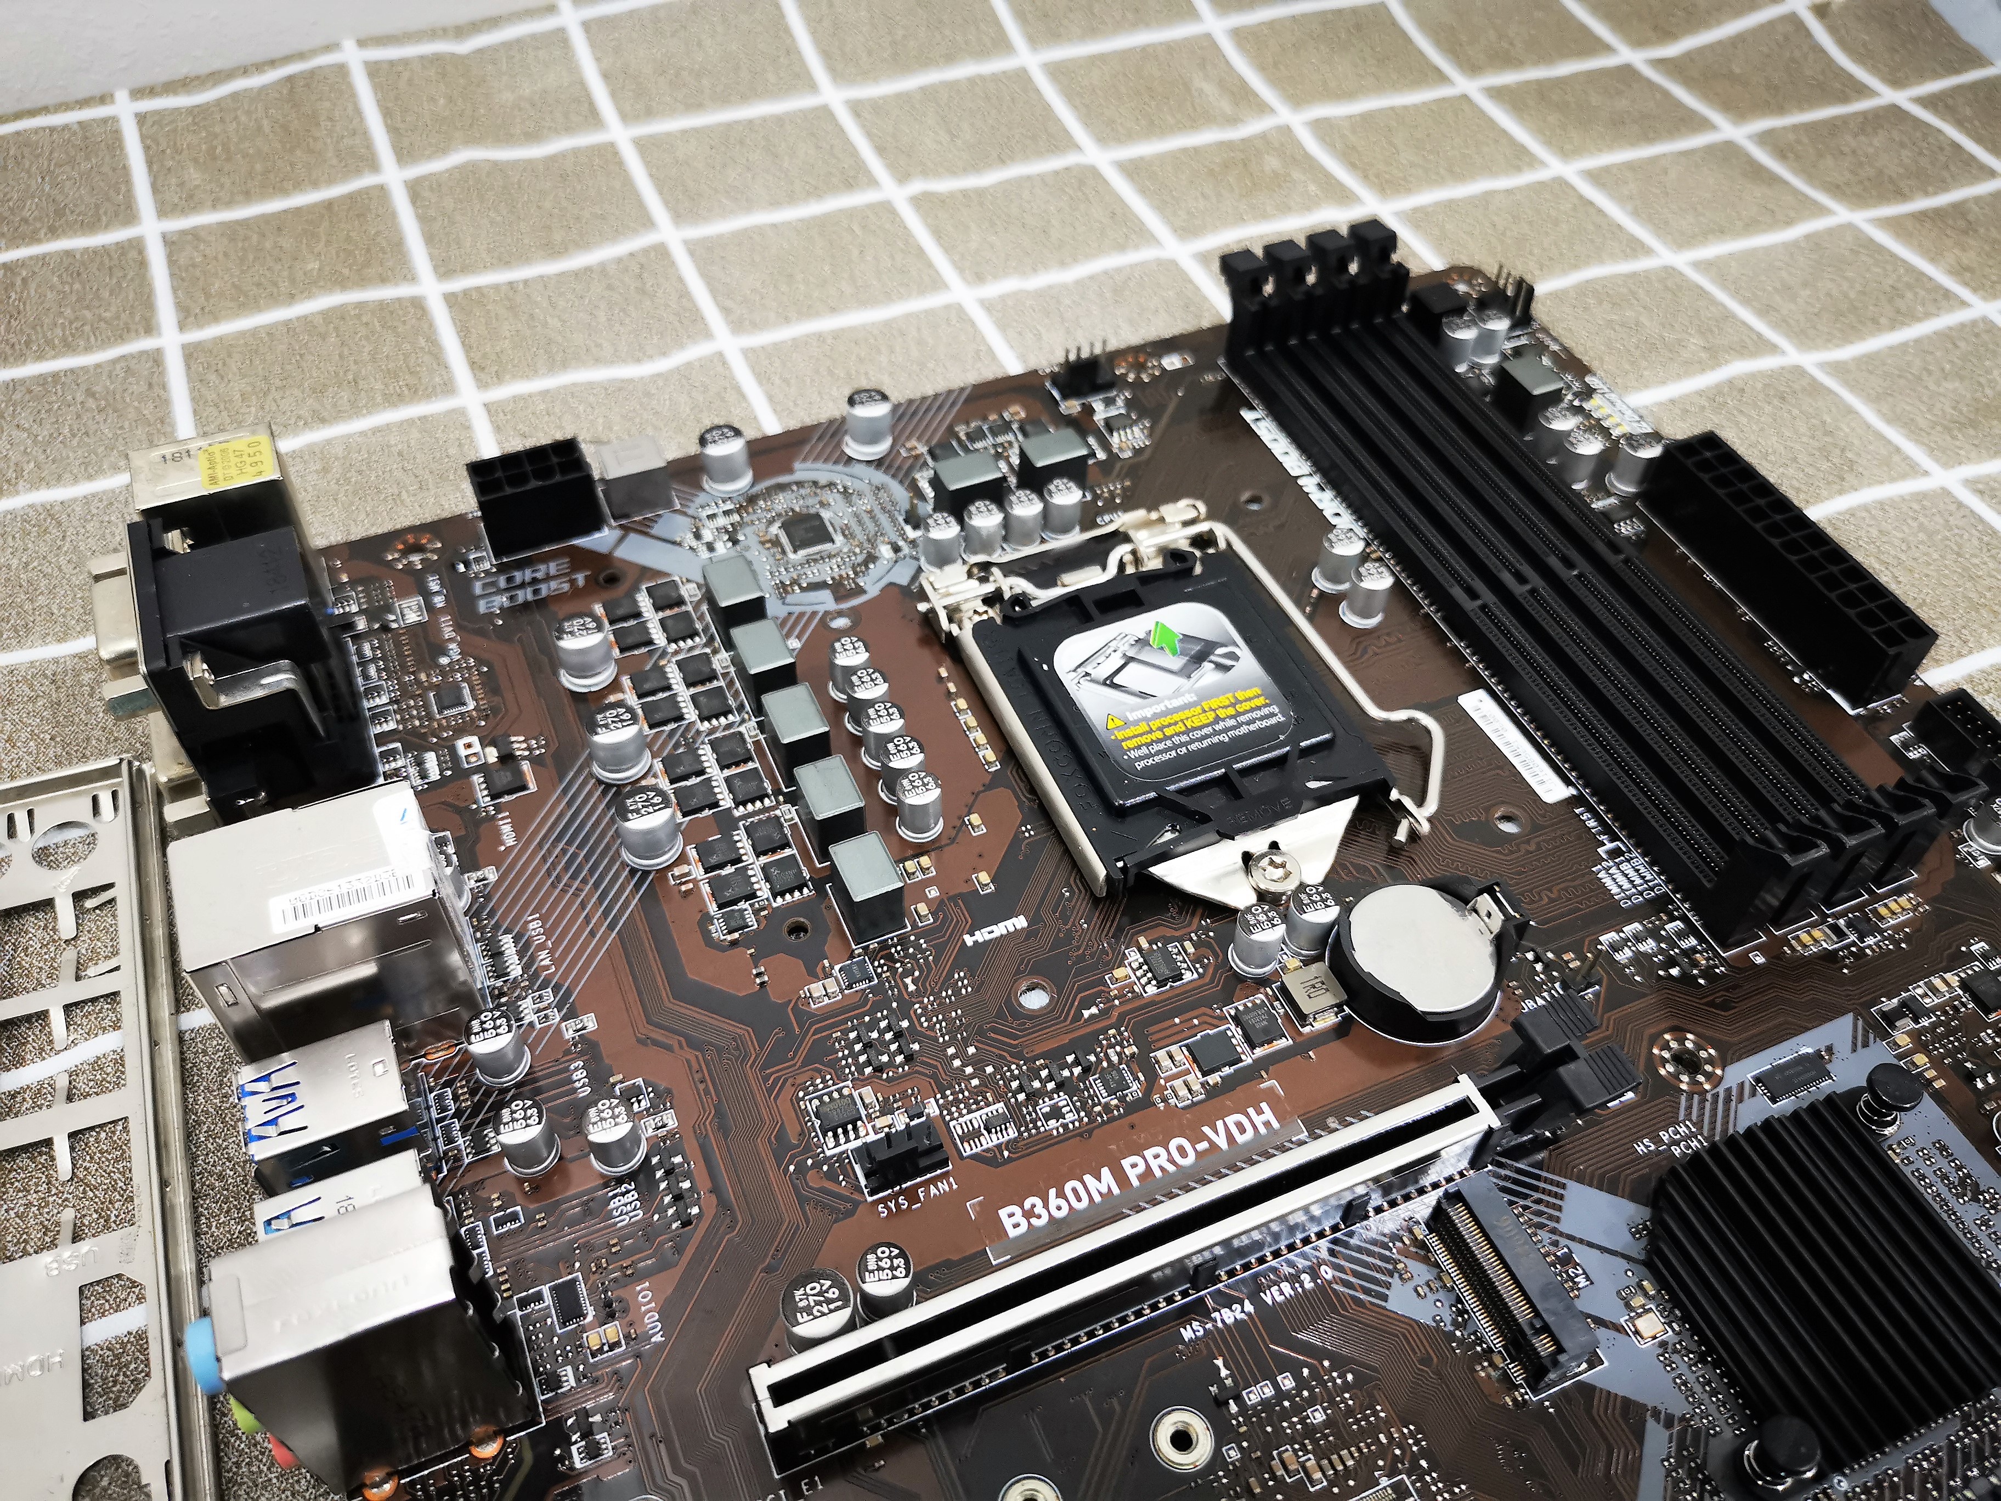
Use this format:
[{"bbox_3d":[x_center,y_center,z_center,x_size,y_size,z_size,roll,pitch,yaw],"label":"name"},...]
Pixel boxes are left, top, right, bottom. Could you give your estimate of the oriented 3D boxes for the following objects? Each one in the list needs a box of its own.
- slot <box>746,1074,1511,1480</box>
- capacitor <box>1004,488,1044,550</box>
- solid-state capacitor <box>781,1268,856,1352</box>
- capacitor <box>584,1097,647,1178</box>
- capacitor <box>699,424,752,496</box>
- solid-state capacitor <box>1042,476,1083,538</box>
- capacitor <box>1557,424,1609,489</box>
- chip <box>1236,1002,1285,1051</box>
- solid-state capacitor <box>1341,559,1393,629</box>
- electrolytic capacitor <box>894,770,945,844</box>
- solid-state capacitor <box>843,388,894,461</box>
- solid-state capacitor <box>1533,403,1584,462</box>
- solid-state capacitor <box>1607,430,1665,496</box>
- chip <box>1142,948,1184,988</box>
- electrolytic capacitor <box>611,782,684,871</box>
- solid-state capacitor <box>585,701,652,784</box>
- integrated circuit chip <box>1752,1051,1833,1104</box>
[{"bbox_3d":[0.016,0.057,0.175,0.089,0.011,0.008,-18,52,-15],"label":"slot"},{"bbox_3d":[0.004,-0.038,0.259,0.006,0.008,0.006,0,49,0],"label":"capacitor"},{"bbox_3d":[-0.020,0.062,0.172,0.008,0.008,0.008,1,50,-1],"label":"solid-state capacitor"},{"bbox_3d":[-0.046,0.046,0.186,0.006,0.008,0.006,0,49,0],"label":"capacitor"},{"bbox_3d":[-0.047,-0.049,0.266,0.008,0.008,0.008,1,50,-1],"label":"capacitor"},{"bbox_3d":[0.010,-0.040,0.259,0.006,0.008,0.006,1,50,-1],"label":"solid-state capacitor"},{"bbox_3d":[0.100,-0.050,0.271,0.006,0.008,0.006,-18,52,-15],"label":"capacitor"},{"bbox_3d":[0.033,0.035,0.201,0.005,0.001,0.006,-18,52,-15],"label":"chip"},{"bbox_3d":[0.059,-0.025,0.249,0.006,0.008,0.006,-18,52,-15],"label":"solid-state capacitor"},{"bbox_3d":[-0.011,0.008,0.218,0.006,0.008,0.006,1,50,-1],"label":"electrolytic capacitor"},{"bbox_3d":[-0.023,-0.057,0.273,0.008,0.008,0.008,-18,52,-15],"label":"solid-state capacitor"},{"bbox_3d":[0.097,-0.055,0.275,0.006,0.008,0.006,-18,52,-15],"label":"solid-state capacitor"},{"bbox_3d":[0.110,-0.049,0.270,0.006,0.008,0.006,-18,52,-15],"label":"solid-state capacitor"},{"bbox_3d":[0.021,0.029,0.206,0.004,0.002,0.005,-18,52,-15],"label":"chip"},{"bbox_3d":[-0.048,0.011,0.215,0.008,0.008,0.008,1,50,-1],"label":"electrolytic capacitor"},{"bbox_3d":[-0.055,-0.001,0.226,0.008,0.008,0.008,-18,52,-15],"label":"solid-state capacitor"},{"bbox_3d":[0.101,0.041,0.198,0.009,0.001,0.004,-18,52,-15],"label":"integrated circuit chip"}]

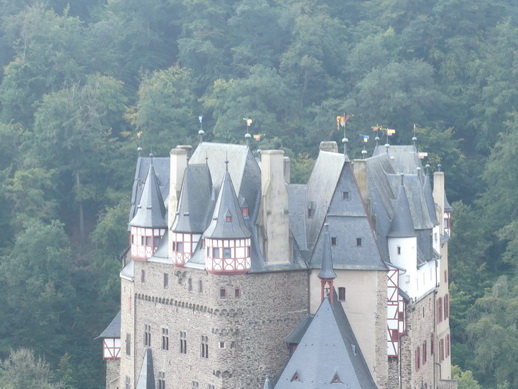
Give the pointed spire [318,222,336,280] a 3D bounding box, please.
[{"bbox_3d":[5.565,4.671,225.000,1.450,4.500,1.450,0,8,0],"label":"pointed spire"}]

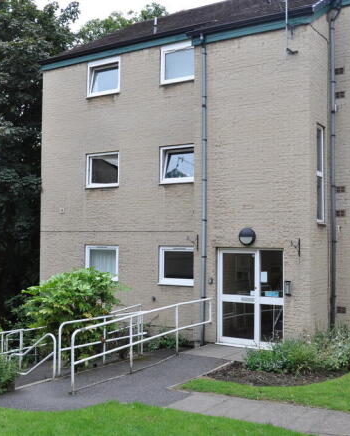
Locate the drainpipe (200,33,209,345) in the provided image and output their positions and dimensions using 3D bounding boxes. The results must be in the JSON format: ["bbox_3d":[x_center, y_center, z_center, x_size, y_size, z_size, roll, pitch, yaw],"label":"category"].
[{"bbox_3d":[0.649,-0.672,12.115,0.110,6.940,0.120,-1,-3,30],"label":"drainpipe"}]

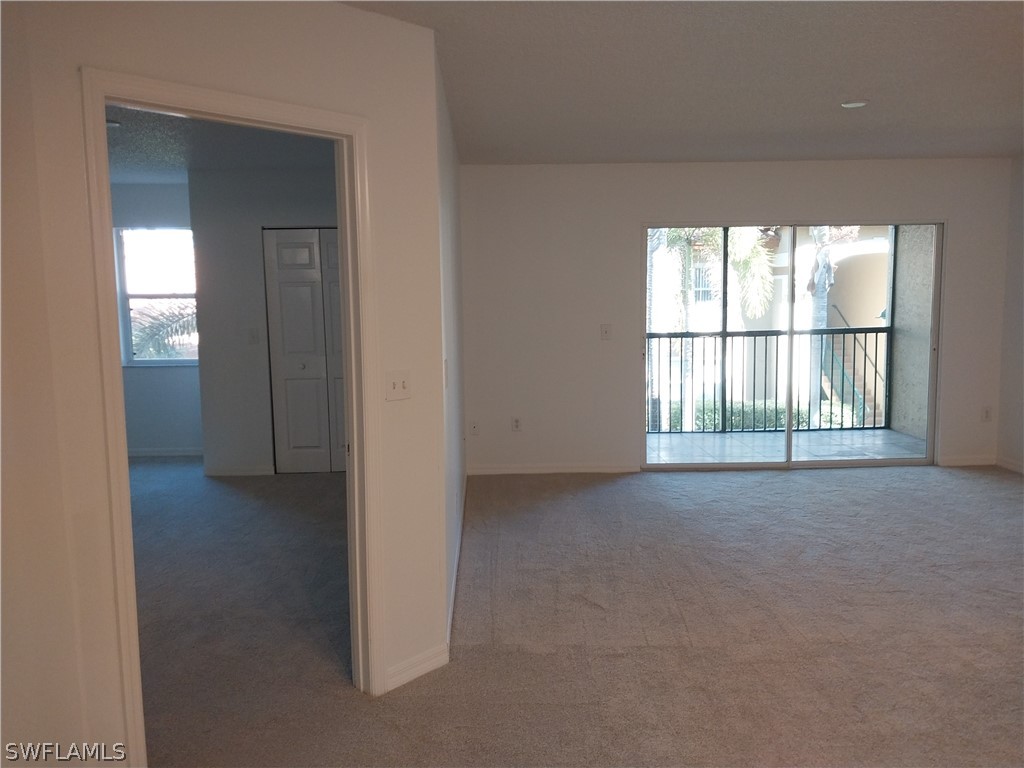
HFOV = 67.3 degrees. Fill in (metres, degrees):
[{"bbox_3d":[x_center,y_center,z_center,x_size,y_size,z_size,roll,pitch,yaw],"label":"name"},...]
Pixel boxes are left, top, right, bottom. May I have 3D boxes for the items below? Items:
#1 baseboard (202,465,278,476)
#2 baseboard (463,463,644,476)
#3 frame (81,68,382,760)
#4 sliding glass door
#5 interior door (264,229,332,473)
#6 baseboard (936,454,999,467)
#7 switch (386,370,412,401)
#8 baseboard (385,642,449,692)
[{"bbox_3d":[-2.322,0.738,6.579,0.597,0.083,0.014,-1,6,0],"label":"baseboard"},{"bbox_3d":[0.354,0.708,6.476,1.460,0.083,0.014,-1,6,0],"label":"baseboard"},{"bbox_3d":[-0.852,0.156,2.498,0.140,2.077,0.895,5,9,44],"label":"frame"},{"bbox_3d":[2.317,-0.294,6.439,2.456,2.025,0.120,-1,6,0],"label":"sliding glass door"},{"bbox_3d":[-1.799,-0.255,6.494,0.459,2.035,0.035,-1,6,0],"label":"interior door"},{"bbox_3d":[3.837,0.652,6.503,0.494,0.083,0.014,-1,6,0],"label":"baseboard"},{"bbox_3d":[-0.418,0.006,2.831,0.015,0.115,0.115,5,9,44],"label":"switch"},{"bbox_3d":[-0.368,1.098,2.993,0.014,0.083,0.318,5,9,44],"label":"baseboard"}]

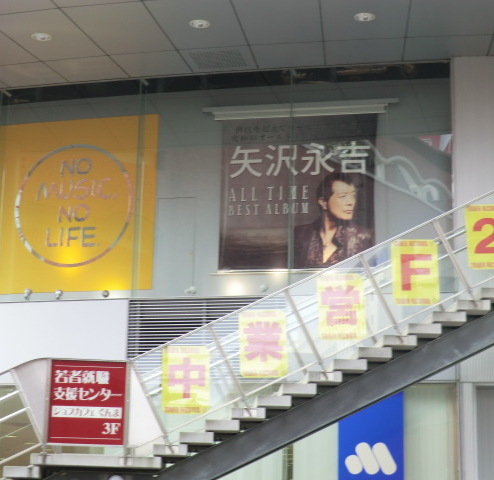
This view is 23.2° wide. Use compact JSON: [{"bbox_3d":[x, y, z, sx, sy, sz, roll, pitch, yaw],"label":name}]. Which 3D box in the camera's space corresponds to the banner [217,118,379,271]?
[{"bbox_3d":[0.735,-0.687,17.282,2.274,2.239,0.030,-1,-13,11],"label":"banner"}]

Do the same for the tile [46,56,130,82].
[{"bbox_3d":[-2.318,-2.506,17.564,1.016,0.030,0.897,-3,-14,16],"label":"tile"}]

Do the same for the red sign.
[{"bbox_3d":[-1.804,1.848,13.625,0.877,0.943,0.050,3,-13,-9],"label":"red sign"}]

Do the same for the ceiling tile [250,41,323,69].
[{"bbox_3d":[0.601,-2.603,16.901,1.014,0.030,0.903,-1,-13,9],"label":"ceiling tile"}]

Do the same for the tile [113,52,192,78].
[{"bbox_3d":[-1.352,-2.544,17.316,1.008,0.030,0.899,-2,-13,14],"label":"tile"}]

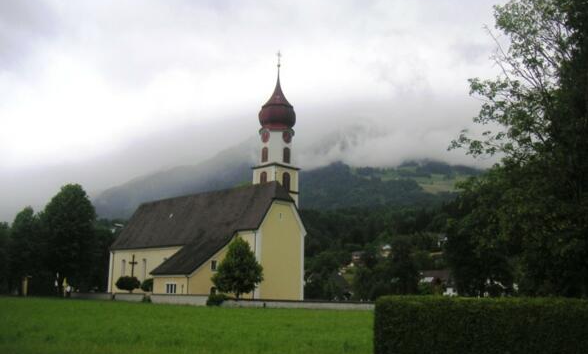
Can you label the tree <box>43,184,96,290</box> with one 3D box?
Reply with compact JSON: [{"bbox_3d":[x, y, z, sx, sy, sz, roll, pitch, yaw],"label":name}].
[{"bbox_3d":[-42.780,12.160,119.680,10.290,21.760,10.290,1,-11,0],"label":"tree"}]

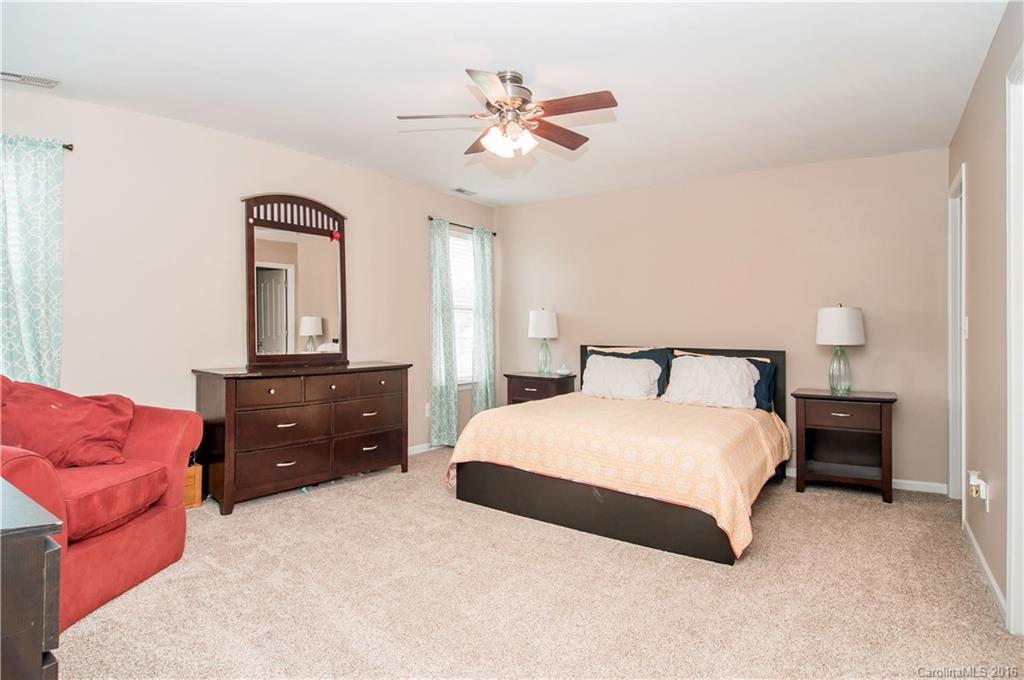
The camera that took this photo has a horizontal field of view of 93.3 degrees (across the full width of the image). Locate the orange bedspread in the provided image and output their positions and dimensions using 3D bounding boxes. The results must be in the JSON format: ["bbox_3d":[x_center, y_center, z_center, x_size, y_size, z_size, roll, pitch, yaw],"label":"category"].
[{"bbox_3d":[0.882,0.797,3.611,1.897,0.551,1.754,1,3,33],"label":"orange bedspread"}]

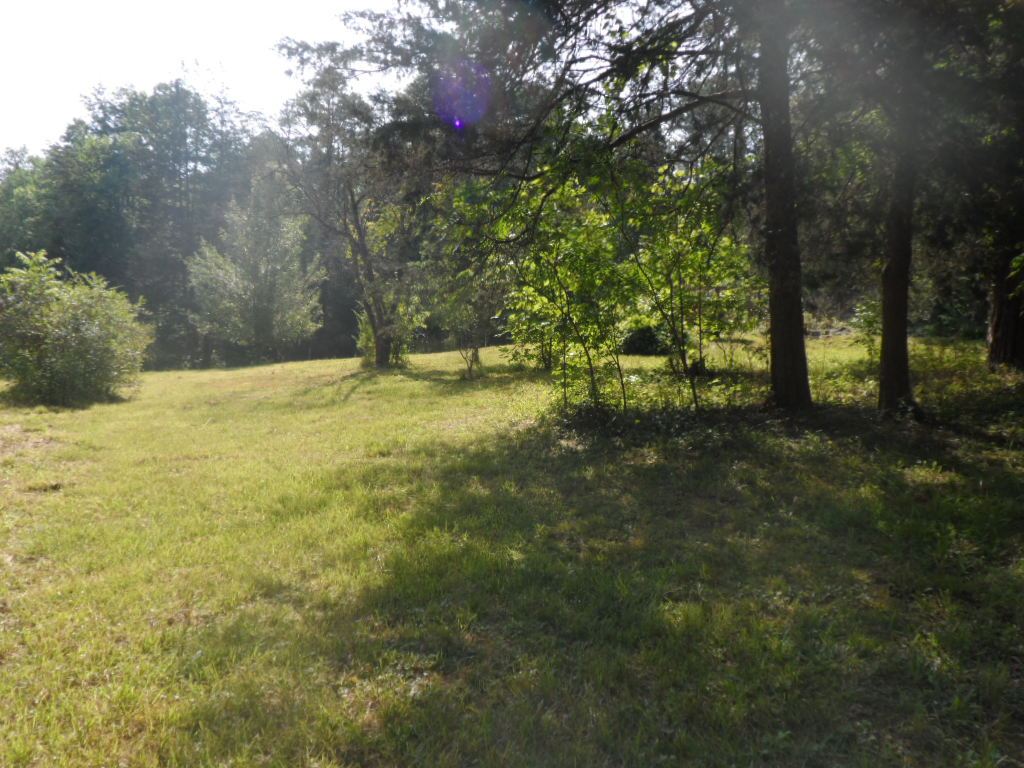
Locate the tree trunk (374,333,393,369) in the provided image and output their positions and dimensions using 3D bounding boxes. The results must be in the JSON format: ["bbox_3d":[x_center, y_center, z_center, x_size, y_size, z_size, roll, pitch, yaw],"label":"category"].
[{"bbox_3d":[-3.485,-0.908,22.463,0.460,0.976,0.460,0,4,-9],"label":"tree trunk"}]

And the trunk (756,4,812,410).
[{"bbox_3d":[3.915,-2.500,11.983,0.580,5.809,0.580,-2,5,19],"label":"trunk"}]

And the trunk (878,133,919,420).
[{"bbox_3d":[5.564,-1.563,11.850,0.470,3.991,0.470,2,5,25],"label":"trunk"}]

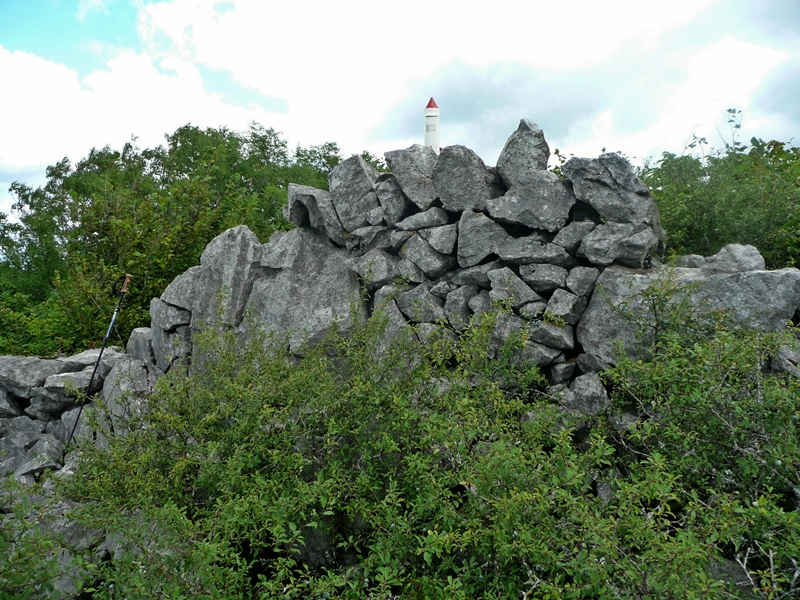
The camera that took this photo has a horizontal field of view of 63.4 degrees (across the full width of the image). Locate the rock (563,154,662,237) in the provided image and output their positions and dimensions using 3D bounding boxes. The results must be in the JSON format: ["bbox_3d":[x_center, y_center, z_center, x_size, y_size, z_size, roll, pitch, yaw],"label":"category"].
[{"bbox_3d":[1.589,-0.794,4.850,0.721,0.604,0.550,0,2,0],"label":"rock"}]

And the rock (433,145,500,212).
[{"bbox_3d":[0.508,-0.950,5.060,0.485,0.507,0.420,0,-2,0],"label":"rock"}]

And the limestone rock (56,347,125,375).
[{"bbox_3d":[-2.002,0.393,4.200,0.454,0.196,0.340,0,-3,0],"label":"limestone rock"}]

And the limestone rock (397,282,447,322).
[{"bbox_3d":[0.160,0.019,4.810,0.356,0.285,0.320,0,-2,0],"label":"limestone rock"}]

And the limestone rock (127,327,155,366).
[{"bbox_3d":[-1.684,0.302,4.200,0.200,0.260,0.200,0,-3,0],"label":"limestone rock"}]

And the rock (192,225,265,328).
[{"bbox_3d":[-1.275,-0.138,4.810,0.510,0.808,0.420,0,-2,0],"label":"rock"}]

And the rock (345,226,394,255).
[{"bbox_3d":[-0.212,-0.414,4.500,0.348,0.195,0.250,0,-3,0],"label":"rock"}]

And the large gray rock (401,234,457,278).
[{"bbox_3d":[0.215,-0.329,4.890,0.405,0.318,0.340,0,-2,0],"label":"large gray rock"}]

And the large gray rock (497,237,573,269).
[{"bbox_3d":[0.997,-0.349,4.760,0.562,0.231,0.320,0,-2,0],"label":"large gray rock"}]

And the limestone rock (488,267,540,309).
[{"bbox_3d":[0.830,-0.086,4.650,0.396,0.290,0.280,0,2,0],"label":"limestone rock"}]

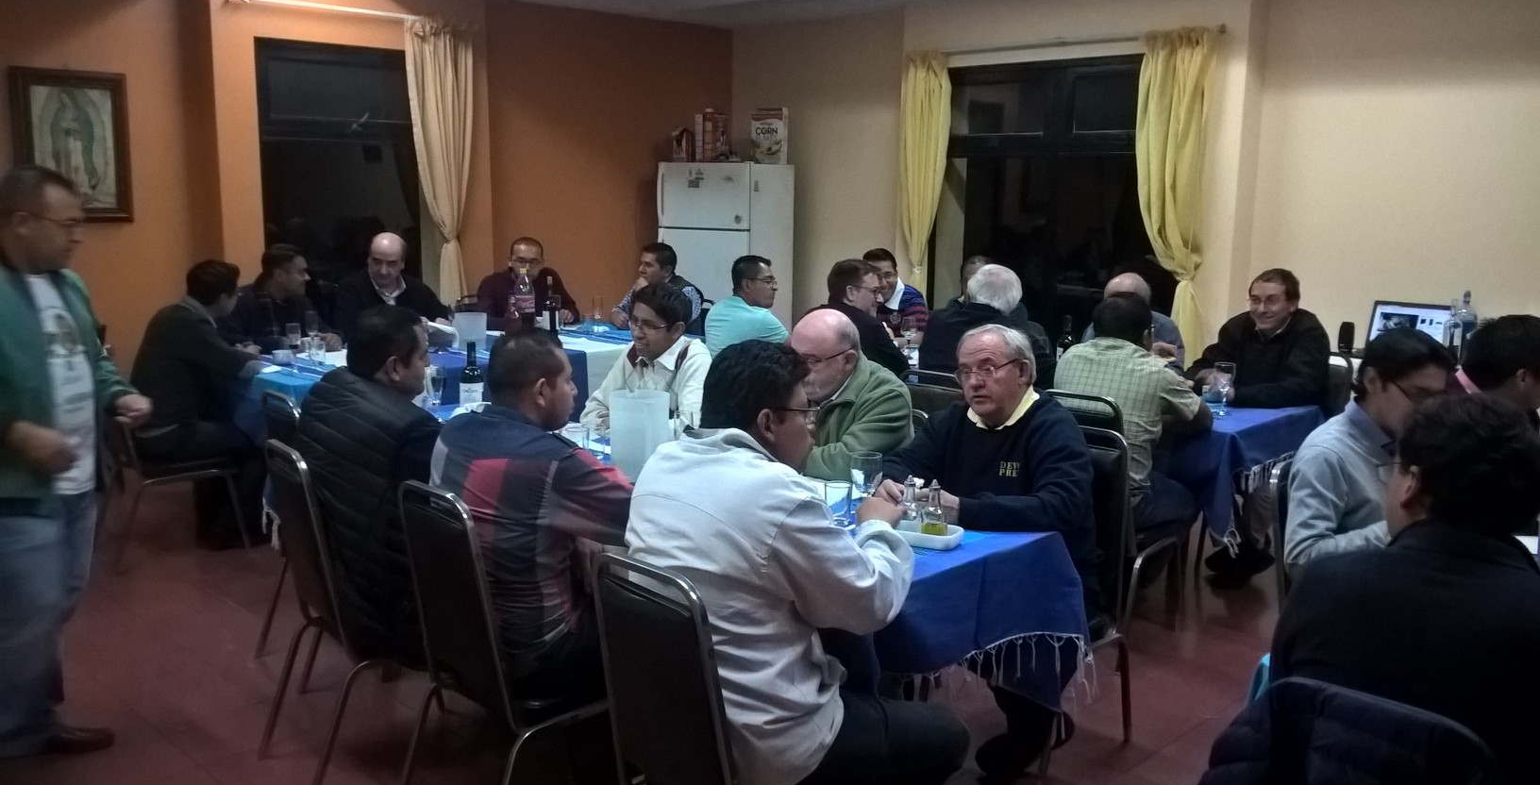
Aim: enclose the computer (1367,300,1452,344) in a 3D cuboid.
[{"bbox_3d":[2.663,-0.268,5.324,0.320,0.240,0.375,-8,13,-44],"label":"computer"}]

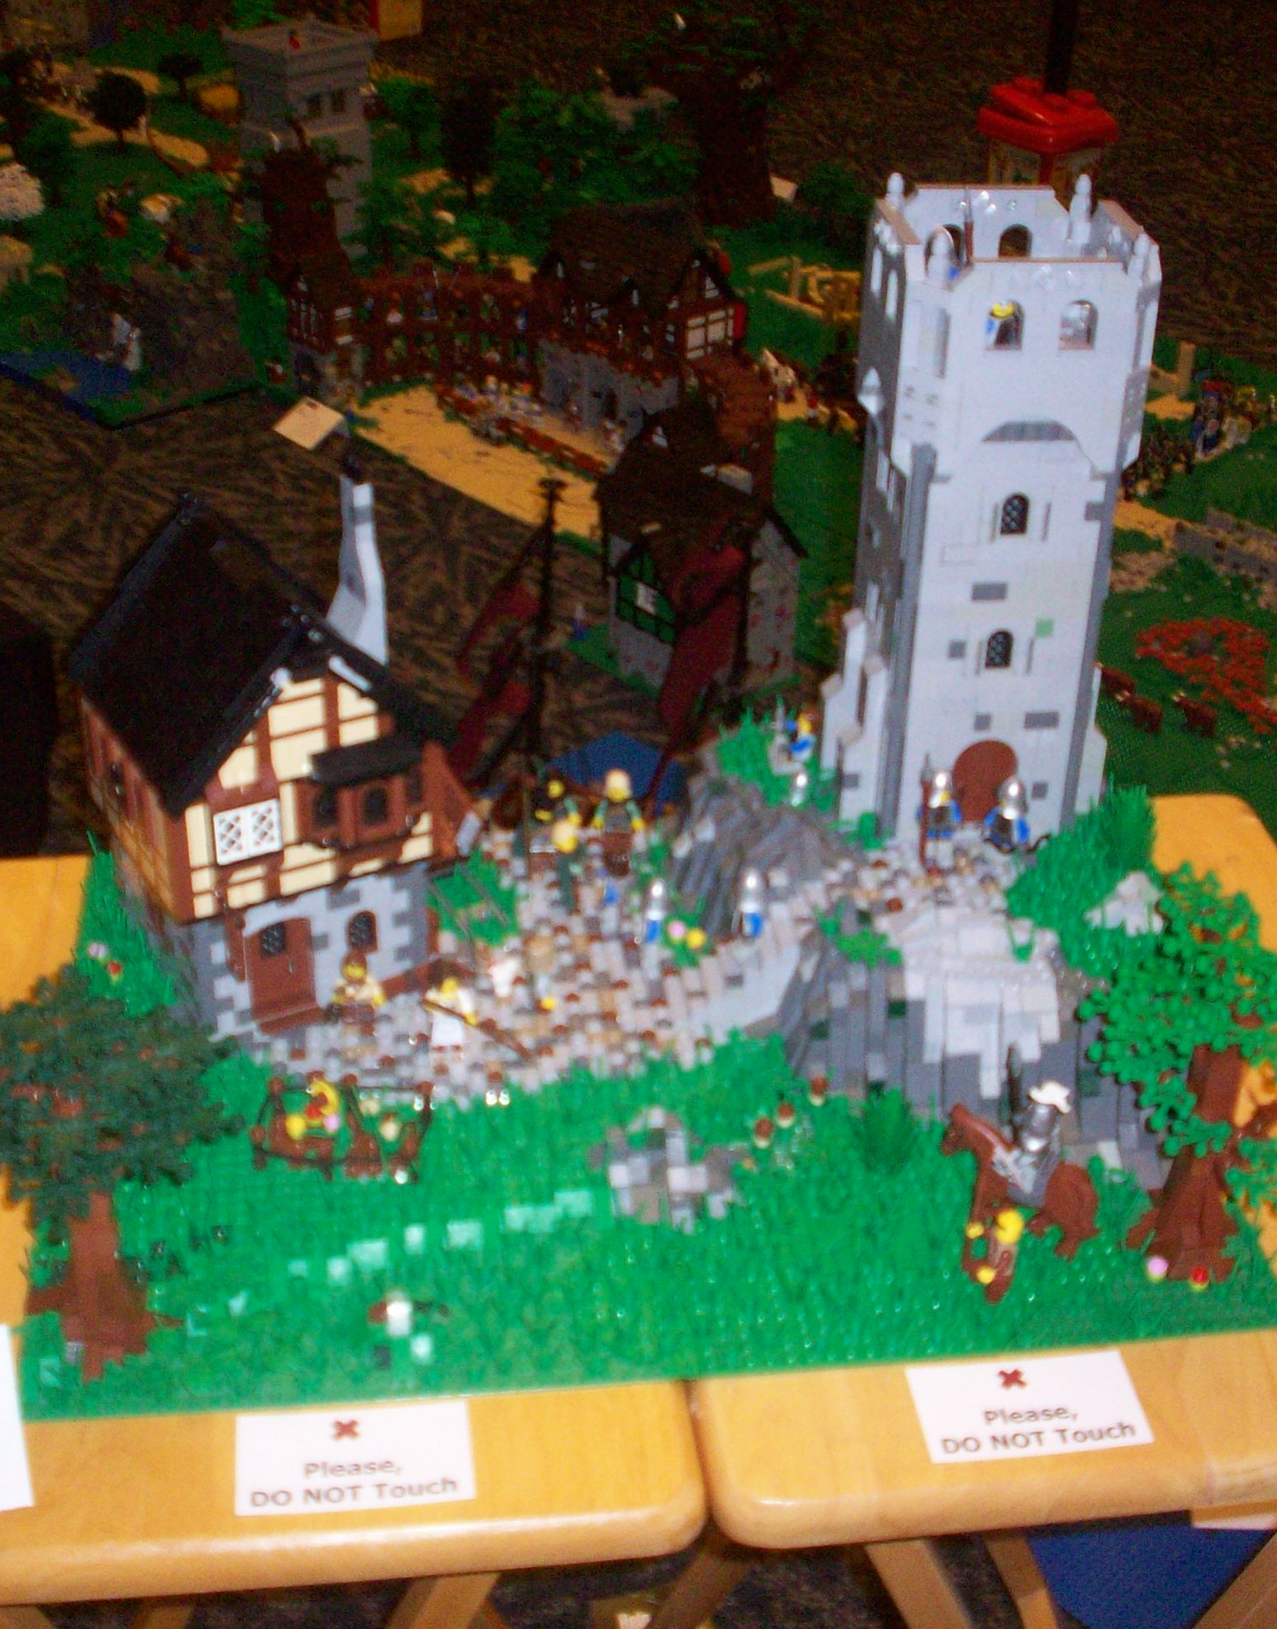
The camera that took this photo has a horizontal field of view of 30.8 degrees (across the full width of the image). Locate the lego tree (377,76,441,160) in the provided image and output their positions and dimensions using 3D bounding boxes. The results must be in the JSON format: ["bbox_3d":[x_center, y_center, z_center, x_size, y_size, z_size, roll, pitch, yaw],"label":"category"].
[{"bbox_3d":[-0.450,-1.376,4.586,0.125,0.155,0.125,-2,32,-5],"label":"lego tree"}]

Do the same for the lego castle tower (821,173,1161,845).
[{"bbox_3d":[0.160,-0.141,1.083,0.127,0.299,0.117,-2,32,-5],"label":"lego castle tower"}]

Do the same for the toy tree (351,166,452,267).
[{"bbox_3d":[-0.416,-1.046,4.058,0.170,0.160,0.165,-2,32,-5],"label":"toy tree"}]

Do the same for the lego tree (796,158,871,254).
[{"bbox_3d":[0.357,-1.092,4.170,0.135,0.155,0.135,4,32,4],"label":"lego tree"}]

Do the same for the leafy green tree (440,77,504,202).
[{"bbox_3d":[-0.312,-1.249,4.317,0.115,0.232,0.115,-1,32,-4],"label":"leafy green tree"}]

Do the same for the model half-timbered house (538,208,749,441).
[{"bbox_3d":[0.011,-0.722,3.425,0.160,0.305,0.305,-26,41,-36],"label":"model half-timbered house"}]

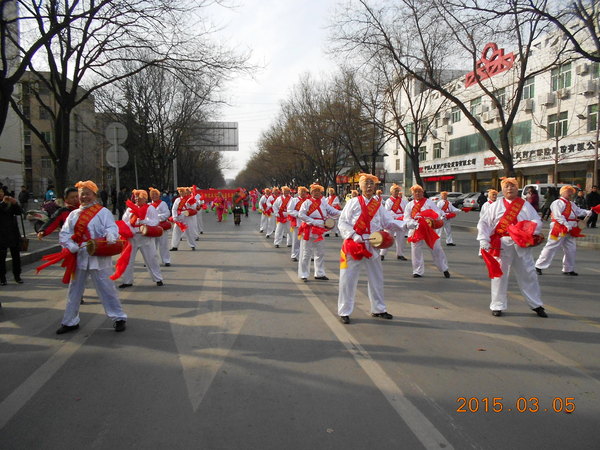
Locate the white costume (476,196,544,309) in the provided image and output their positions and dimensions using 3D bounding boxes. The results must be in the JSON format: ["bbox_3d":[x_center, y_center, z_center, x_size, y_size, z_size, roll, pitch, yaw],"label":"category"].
[{"bbox_3d":[2.674,0.368,5.741,0.780,1.440,0.520,1,4,14],"label":"white costume"}]

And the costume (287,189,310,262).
[{"bbox_3d":[-0.011,-0.023,10.200,0.580,1.675,0.450,-2,4,-17],"label":"costume"}]

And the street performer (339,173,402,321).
[{"bbox_3d":[0.838,0.269,5.280,0.800,1.722,0.500,-1,4,-10],"label":"street performer"}]

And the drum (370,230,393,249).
[{"bbox_3d":[0.945,0.168,5.226,0.210,0.210,0.310,3,5,38],"label":"drum"}]

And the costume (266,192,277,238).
[{"bbox_3d":[-0.964,-0.455,16.100,0.530,1.733,0.450,-2,4,-17],"label":"costume"}]

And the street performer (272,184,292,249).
[{"bbox_3d":[-0.472,-0.225,12.700,0.560,1.719,0.450,-2,4,-17],"label":"street performer"}]

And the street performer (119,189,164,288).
[{"bbox_3d":[-2.649,0.204,7.534,0.720,1.570,0.550,0,4,-3],"label":"street performer"}]

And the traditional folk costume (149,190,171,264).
[{"bbox_3d":[-2.953,0.032,9.427,0.620,1.640,0.500,0,4,3],"label":"traditional folk costume"}]

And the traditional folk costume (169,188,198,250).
[{"bbox_3d":[-3.126,-0.047,12.200,0.680,1.448,0.450,-1,4,-6],"label":"traditional folk costume"}]

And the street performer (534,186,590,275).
[{"bbox_3d":[4.943,0.080,8.478,0.950,1.680,0.570,-1,4,-9],"label":"street performer"}]

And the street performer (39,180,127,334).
[{"bbox_3d":[-2.415,0.331,5.067,0.880,1.670,0.570,-1,4,-14],"label":"street performer"}]

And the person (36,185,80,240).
[{"bbox_3d":[-3.264,0.273,6.300,0.800,1.594,0.500,-2,4,-17],"label":"person"}]

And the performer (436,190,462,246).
[{"bbox_3d":[4.397,-0.089,13.300,0.700,1.357,0.420,-1,4,-11],"label":"performer"}]

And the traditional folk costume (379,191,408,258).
[{"bbox_3d":[2.095,0.050,10.100,0.620,1.445,0.450,-1,4,-11],"label":"traditional folk costume"}]

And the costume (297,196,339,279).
[{"bbox_3d":[0.331,0.226,7.850,0.700,1.428,0.450,-1,4,-14],"label":"costume"}]

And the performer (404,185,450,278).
[{"bbox_3d":[2.354,0.192,8.386,0.800,1.410,0.550,1,4,12],"label":"performer"}]

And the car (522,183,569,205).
[{"bbox_3d":[16.050,-1.607,28.258,4.000,1.900,1.650,-1,4,-14],"label":"car"}]

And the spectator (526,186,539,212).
[{"bbox_3d":[11.361,-1.049,22.000,0.420,1.660,0.520,-2,4,-24],"label":"spectator"}]

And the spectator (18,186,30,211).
[{"bbox_3d":[-13.711,-1.090,22.480,0.450,1.700,0.550,2,5,30],"label":"spectator"}]

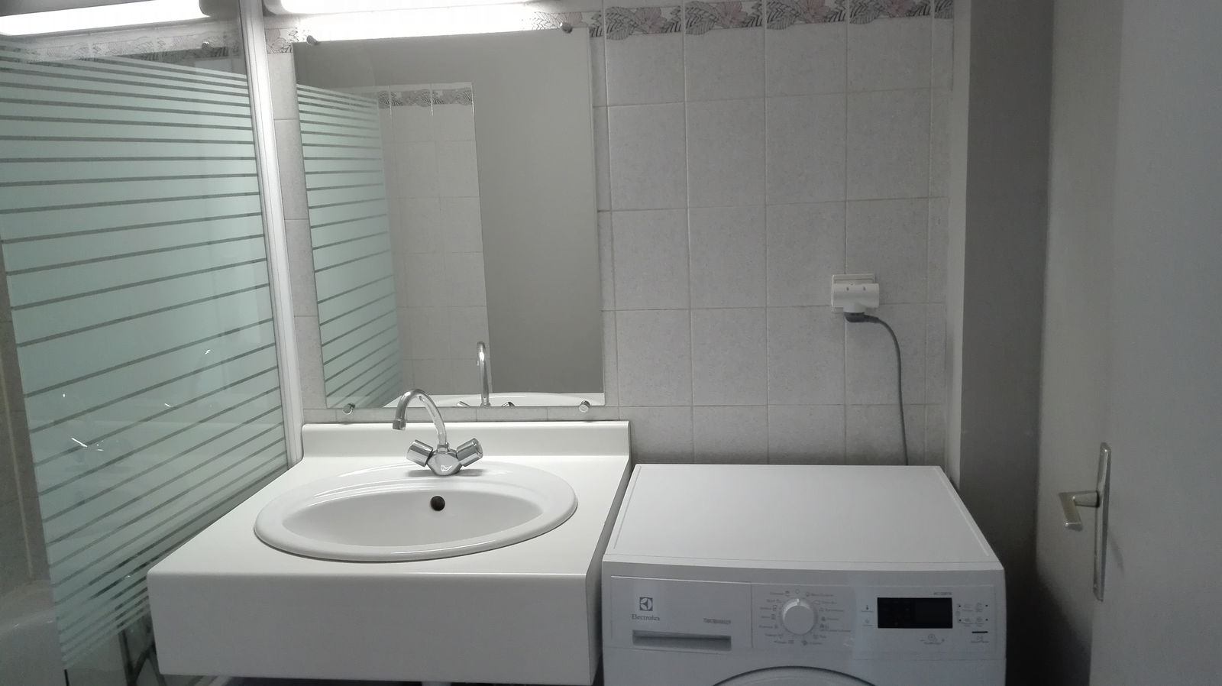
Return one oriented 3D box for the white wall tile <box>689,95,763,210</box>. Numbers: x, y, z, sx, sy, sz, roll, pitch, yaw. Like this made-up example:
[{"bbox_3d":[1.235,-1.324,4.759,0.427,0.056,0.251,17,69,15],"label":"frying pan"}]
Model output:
[{"bbox_3d":[0.221,-0.364,1.684,0.150,0.200,0.010,-1,11,8],"label":"white wall tile"}]

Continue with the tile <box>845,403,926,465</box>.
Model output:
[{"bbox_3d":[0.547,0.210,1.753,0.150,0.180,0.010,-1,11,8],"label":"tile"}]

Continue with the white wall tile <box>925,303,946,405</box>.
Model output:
[{"bbox_3d":[0.630,0.022,1.697,0.036,0.197,0.010,-1,10,8],"label":"white wall tile"}]

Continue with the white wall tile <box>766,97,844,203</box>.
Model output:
[{"bbox_3d":[0.371,-0.367,1.664,0.149,0.197,0.010,-1,10,8],"label":"white wall tile"}]

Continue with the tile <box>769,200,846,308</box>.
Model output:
[{"bbox_3d":[0.380,-0.170,1.701,0.150,0.200,0.010,-1,11,8],"label":"tile"}]

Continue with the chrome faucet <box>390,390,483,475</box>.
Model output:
[{"bbox_3d":[-0.339,0.172,1.636,0.157,0.183,0.148,0,11,14],"label":"chrome faucet"}]

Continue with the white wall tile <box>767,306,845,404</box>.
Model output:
[{"bbox_3d":[0.389,0.027,1.738,0.150,0.200,0.010,-1,11,8],"label":"white wall tile"}]

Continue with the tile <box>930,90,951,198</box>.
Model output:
[{"bbox_3d":[0.620,-0.375,1.649,0.036,0.202,0.010,-1,10,8],"label":"tile"}]

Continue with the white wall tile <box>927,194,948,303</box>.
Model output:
[{"bbox_3d":[0.622,-0.174,1.663,0.036,0.197,0.010,-1,10,8],"label":"white wall tile"}]

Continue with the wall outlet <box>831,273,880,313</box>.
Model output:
[{"bbox_3d":[0.471,-0.093,1.690,0.090,0.079,0.046,-1,10,8],"label":"wall outlet"}]

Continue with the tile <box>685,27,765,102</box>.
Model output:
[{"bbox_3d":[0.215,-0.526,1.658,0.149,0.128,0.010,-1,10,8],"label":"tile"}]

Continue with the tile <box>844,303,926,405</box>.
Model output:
[{"bbox_3d":[0.538,0.024,1.717,0.150,0.200,0.010,-1,11,8],"label":"tile"}]

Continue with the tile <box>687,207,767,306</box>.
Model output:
[{"bbox_3d":[0.230,-0.167,1.721,0.150,0.200,0.010,-1,11,8],"label":"tile"}]

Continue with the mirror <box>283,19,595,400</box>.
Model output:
[{"bbox_3d":[-0.326,-0.235,1.784,0.605,0.753,0.014,-1,10,8],"label":"mirror"}]

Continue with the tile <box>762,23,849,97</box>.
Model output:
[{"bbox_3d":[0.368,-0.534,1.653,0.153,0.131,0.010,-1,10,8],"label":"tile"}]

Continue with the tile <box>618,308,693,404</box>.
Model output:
[{"bbox_3d":[0.088,0.031,1.775,0.149,0.197,0.010,-1,10,8],"label":"tile"}]

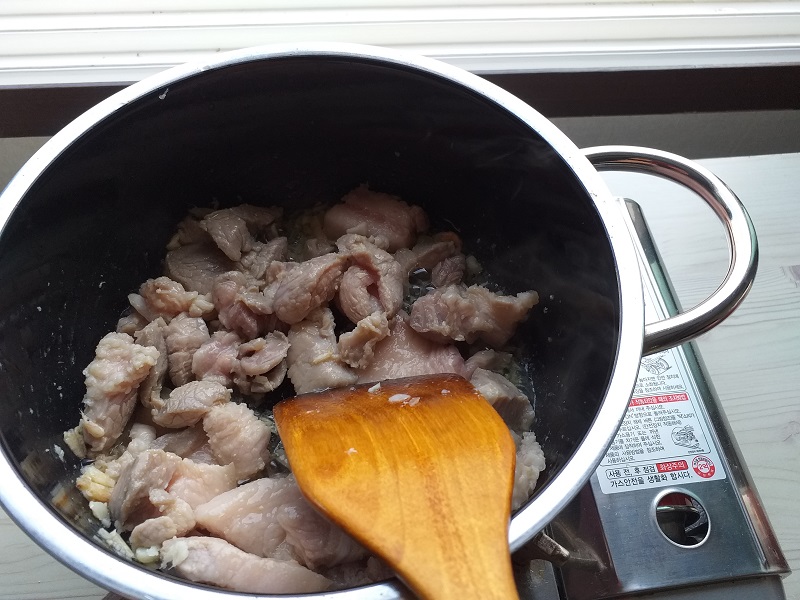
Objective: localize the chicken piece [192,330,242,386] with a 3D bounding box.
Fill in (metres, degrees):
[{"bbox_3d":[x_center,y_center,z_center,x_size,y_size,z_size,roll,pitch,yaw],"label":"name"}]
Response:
[{"bbox_3d":[-0.094,0.031,0.311,0.022,0.023,0.027,14,58,6],"label":"chicken piece"}]

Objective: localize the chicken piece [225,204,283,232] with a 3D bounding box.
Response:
[{"bbox_3d":[-0.087,-0.047,0.357,0.037,0.013,0.018,1,58,-2],"label":"chicken piece"}]

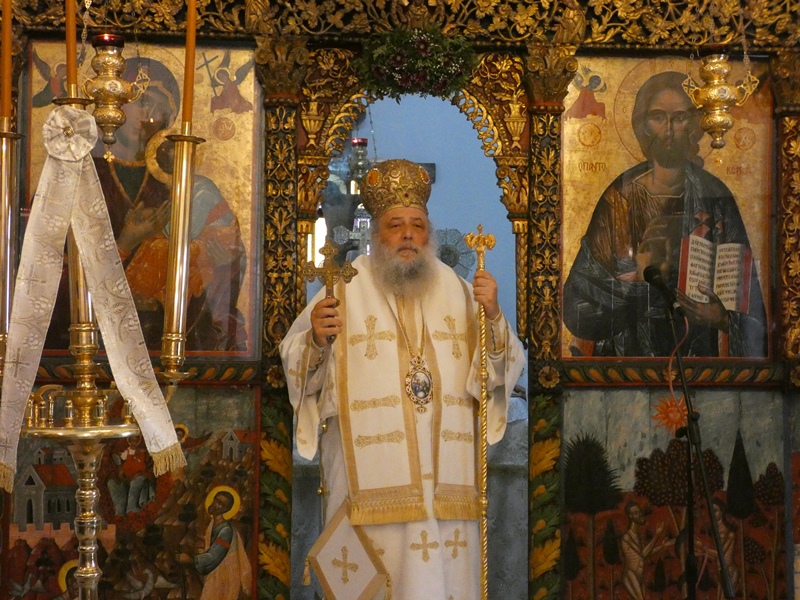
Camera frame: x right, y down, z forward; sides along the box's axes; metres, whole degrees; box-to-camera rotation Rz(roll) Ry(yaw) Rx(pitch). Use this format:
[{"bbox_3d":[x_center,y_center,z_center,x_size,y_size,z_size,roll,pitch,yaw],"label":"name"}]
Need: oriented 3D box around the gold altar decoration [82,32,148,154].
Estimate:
[{"bbox_3d":[-0.793,-0.572,3.070,0.185,0.325,0.185,1,-6,-6],"label":"gold altar decoration"}]

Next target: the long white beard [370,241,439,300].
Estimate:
[{"bbox_3d":[0.013,-0.088,3.140,0.185,0.170,0.120,0,-8,-10],"label":"long white beard"}]

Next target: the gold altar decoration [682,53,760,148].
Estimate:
[{"bbox_3d":[0.904,-0.568,3.140,0.210,0.275,0.200,-1,-6,11],"label":"gold altar decoration"}]

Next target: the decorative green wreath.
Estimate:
[{"bbox_3d":[0.051,-0.728,3.430,0.375,0.225,0.140,0,-6,-2],"label":"decorative green wreath"}]

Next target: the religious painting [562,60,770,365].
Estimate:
[{"bbox_3d":[0.855,-0.290,3.560,0.675,0.975,0.040,0,-5,-2],"label":"religious painting"}]

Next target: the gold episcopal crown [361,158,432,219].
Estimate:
[{"bbox_3d":[-0.013,-0.323,3.210,0.200,0.165,0.200,-1,-11,-11],"label":"gold episcopal crown"}]

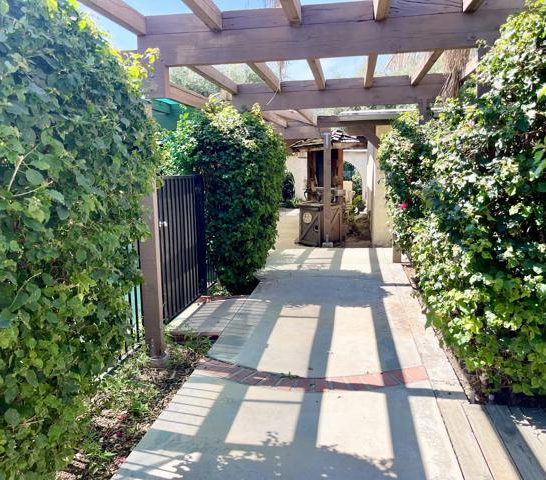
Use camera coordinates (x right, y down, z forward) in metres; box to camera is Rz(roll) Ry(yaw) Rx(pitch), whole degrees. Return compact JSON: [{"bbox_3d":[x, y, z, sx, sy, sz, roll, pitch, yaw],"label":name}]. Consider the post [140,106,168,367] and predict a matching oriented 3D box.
[{"bbox_3d":[-1.046,-0.047,4.066,0.143,2.185,0.095,0,8,10],"label":"post"}]

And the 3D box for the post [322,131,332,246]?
[{"bbox_3d":[1.099,-0.980,9.654,0.149,2.230,0.120,0,8,10],"label":"post"}]

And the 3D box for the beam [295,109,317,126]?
[{"bbox_3d":[0.579,-2.096,8.083,0.088,0.143,2.930,0,8,10],"label":"beam"}]

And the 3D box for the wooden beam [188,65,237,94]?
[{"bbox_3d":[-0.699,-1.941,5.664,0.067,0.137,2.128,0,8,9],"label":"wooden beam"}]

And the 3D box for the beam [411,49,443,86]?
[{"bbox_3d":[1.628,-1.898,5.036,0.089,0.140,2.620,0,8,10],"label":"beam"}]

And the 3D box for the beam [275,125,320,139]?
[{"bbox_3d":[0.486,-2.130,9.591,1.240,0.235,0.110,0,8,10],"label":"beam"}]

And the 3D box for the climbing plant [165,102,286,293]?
[{"bbox_3d":[-0.604,-0.696,7.095,1.591,2.526,1.558,0,9,9],"label":"climbing plant"}]

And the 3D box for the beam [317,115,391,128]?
[{"bbox_3d":[1.530,-2.240,9.048,1.383,0.217,0.114,0,8,9],"label":"beam"}]

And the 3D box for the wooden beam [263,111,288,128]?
[{"bbox_3d":[0.053,-2.038,8.056,0.068,0.152,2.508,0,8,9],"label":"wooden beam"}]

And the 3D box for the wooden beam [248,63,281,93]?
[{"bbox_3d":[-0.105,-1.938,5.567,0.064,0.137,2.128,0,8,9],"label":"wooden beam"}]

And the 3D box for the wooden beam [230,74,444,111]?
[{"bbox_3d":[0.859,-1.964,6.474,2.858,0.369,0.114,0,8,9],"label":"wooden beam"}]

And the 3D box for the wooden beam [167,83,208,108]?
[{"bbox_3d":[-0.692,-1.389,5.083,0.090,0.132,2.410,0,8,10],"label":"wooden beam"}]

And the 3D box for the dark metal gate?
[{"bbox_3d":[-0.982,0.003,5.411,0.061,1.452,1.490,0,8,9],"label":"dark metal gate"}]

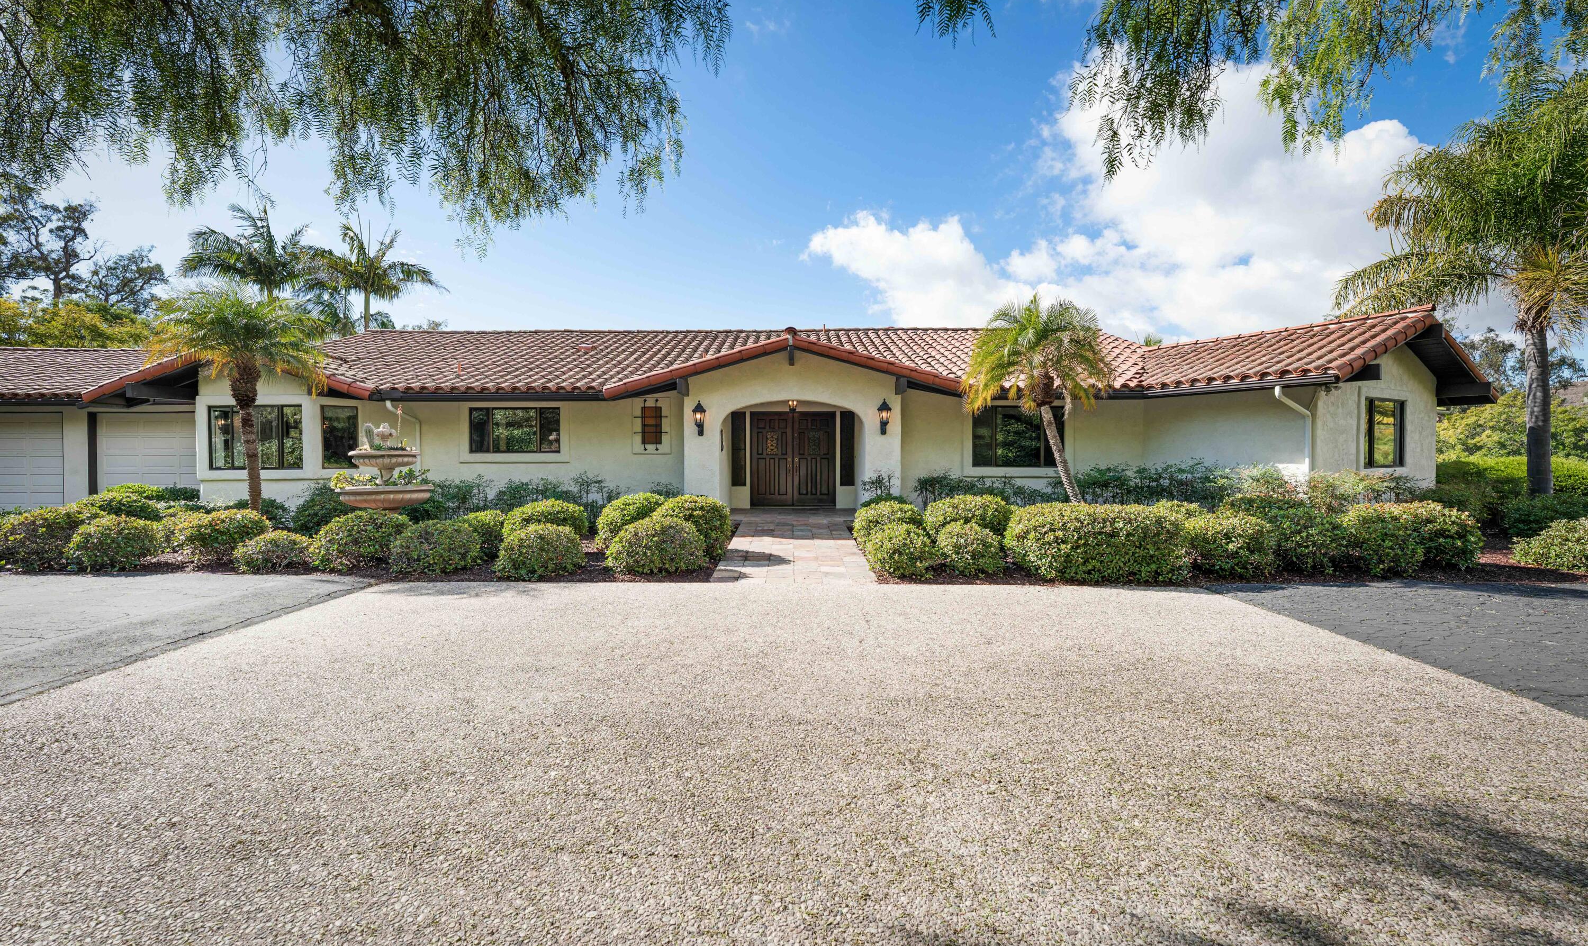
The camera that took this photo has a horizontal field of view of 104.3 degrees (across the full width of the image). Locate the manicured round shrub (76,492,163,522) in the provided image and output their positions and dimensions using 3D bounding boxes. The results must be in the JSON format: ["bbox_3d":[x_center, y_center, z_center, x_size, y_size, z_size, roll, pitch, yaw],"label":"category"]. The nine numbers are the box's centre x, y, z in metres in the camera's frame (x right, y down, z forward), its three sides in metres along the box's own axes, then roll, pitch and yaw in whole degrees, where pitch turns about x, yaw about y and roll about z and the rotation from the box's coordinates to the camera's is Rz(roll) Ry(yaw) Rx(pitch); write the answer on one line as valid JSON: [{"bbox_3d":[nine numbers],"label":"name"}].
[{"bbox_3d":[-10.100,0.650,9.300,1.000,0.770,1.000,0,0,0],"label":"manicured round shrub"}]

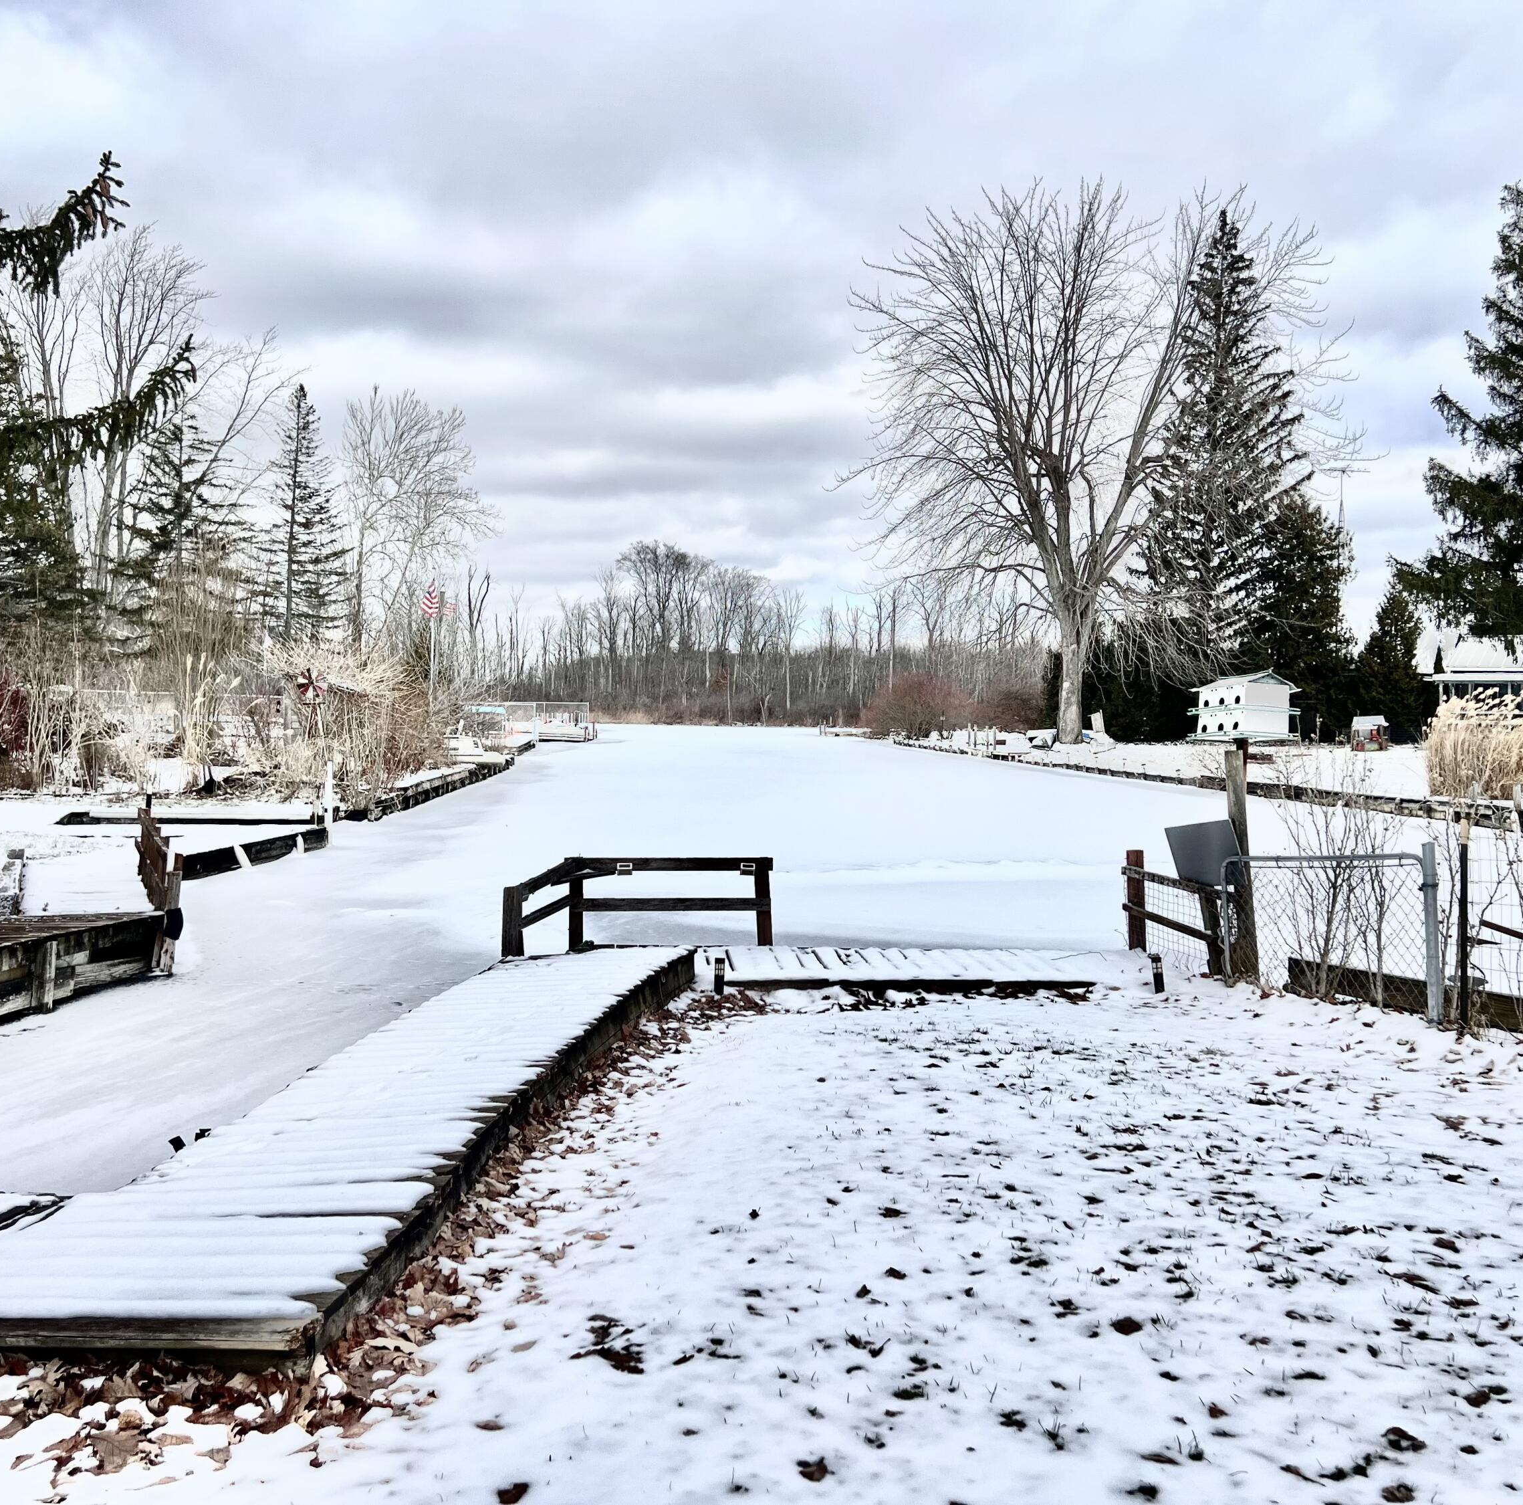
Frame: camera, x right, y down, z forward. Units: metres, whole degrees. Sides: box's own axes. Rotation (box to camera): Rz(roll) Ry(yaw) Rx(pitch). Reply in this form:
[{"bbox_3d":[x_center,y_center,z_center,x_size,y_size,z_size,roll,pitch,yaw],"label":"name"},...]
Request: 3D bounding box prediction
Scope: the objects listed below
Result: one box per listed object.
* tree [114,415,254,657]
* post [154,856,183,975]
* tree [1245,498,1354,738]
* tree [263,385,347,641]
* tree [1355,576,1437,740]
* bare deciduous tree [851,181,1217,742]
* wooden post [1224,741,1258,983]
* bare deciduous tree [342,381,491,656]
[{"bbox_3d":[-21.081,-6.550,55.000,5.149,11.556,5.149,-1,2,-21],"label":"tree"},{"bbox_3d":[-4.089,1.125,10.400,0.110,0.810,0.110,2,2,-19],"label":"post"},{"bbox_3d":[21.731,-5.425,61.000,4.822,10.025,4.581,1,2,20],"label":"tree"},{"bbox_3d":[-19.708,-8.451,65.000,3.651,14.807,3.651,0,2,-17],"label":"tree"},{"bbox_3d":[24.793,-3.651,59.000,3.130,6.505,2.973,1,2,23],"label":"tree"},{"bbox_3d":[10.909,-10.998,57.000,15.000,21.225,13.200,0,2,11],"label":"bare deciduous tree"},{"bbox_3d":[2.774,0.638,8.700,0.105,1.410,0.105,-2,2,19],"label":"wooden post"},{"bbox_3d":[-16.439,-9.286,72.000,7.190,16.251,6.471,0,2,-13],"label":"bare deciduous tree"}]

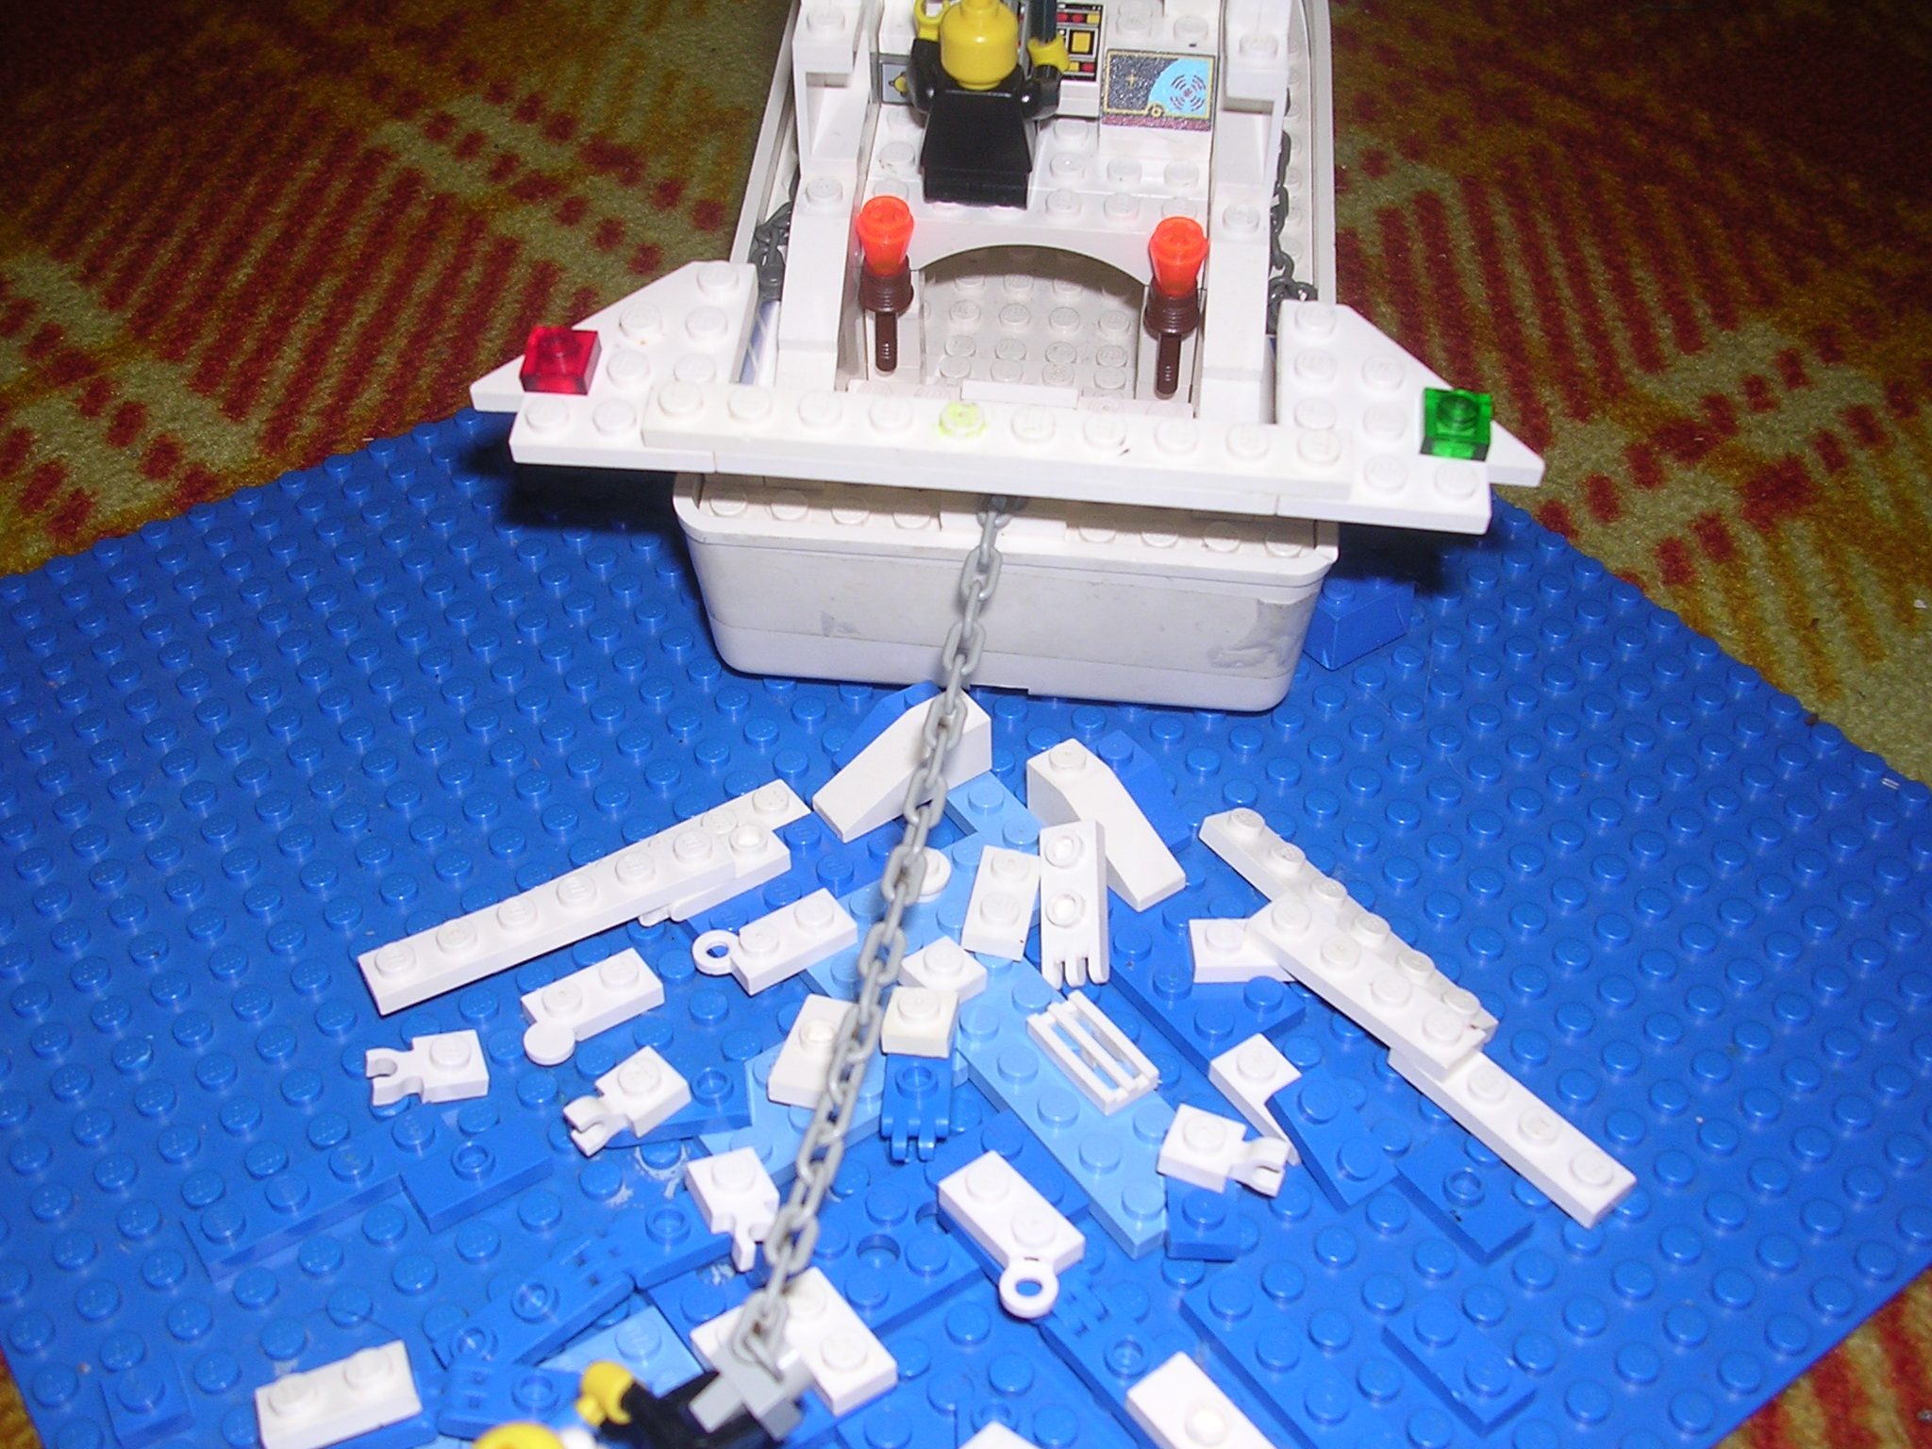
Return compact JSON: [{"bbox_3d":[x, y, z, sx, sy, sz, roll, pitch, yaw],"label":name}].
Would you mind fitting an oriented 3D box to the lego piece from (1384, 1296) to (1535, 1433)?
[{"bbox_3d":[0.055,0.070,0.232,0.008,0.005,0.016,-25,48,-27],"label":"lego piece"}]

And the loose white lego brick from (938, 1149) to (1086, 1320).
[{"bbox_3d":[0.005,0.056,0.232,0.011,0.005,0.019,-28,49,-29],"label":"loose white lego brick"}]

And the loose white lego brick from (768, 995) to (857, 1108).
[{"bbox_3d":[-0.017,0.039,0.255,0.008,0.005,0.016,9,33,10],"label":"loose white lego brick"}]

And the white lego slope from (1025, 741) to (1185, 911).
[{"bbox_3d":[0.019,0.013,0.282,0.008,0.011,0.024,-26,48,-27],"label":"white lego slope"}]

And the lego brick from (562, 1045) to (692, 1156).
[{"bbox_3d":[-0.040,0.044,0.246,0.013,0.005,0.008,-32,50,-31],"label":"lego brick"}]

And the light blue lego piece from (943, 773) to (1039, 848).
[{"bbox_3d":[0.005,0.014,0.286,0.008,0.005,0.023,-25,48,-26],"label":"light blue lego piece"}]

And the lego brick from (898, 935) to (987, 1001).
[{"bbox_3d":[-0.003,0.031,0.265,0.008,0.005,0.008,-28,49,-29],"label":"lego brick"}]

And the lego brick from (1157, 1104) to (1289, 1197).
[{"bbox_3d":[0.030,0.049,0.242,0.013,0.005,0.008,16,44,15],"label":"lego brick"}]

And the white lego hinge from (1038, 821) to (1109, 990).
[{"bbox_3d":[0.014,0.023,0.272,0.008,0.005,0.020,-10,63,20],"label":"white lego hinge"}]

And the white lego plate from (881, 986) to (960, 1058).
[{"bbox_3d":[-0.005,0.035,0.255,0.008,0.005,0.008,5,42,5],"label":"white lego plate"}]

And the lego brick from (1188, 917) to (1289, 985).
[{"bbox_3d":[0.037,0.029,0.275,0.016,0.005,0.008,0,41,-2],"label":"lego brick"}]

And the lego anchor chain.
[{"bbox_3d":[-0.007,0.018,0.234,0.006,0.014,0.116,8,50,7],"label":"lego anchor chain"}]

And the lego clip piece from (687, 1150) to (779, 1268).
[{"bbox_3d":[-0.025,0.054,0.238,0.008,0.005,0.014,-12,41,-24],"label":"lego clip piece"}]

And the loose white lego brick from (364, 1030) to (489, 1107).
[{"bbox_3d":[-0.065,0.041,0.256,0.014,0.005,0.008,-5,42,-21],"label":"loose white lego brick"}]

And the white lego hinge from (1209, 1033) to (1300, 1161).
[{"bbox_3d":[0.038,0.045,0.255,0.008,0.005,0.016,-25,48,-27],"label":"white lego hinge"}]

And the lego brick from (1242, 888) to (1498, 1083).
[{"bbox_3d":[0.049,0.032,0.260,0.008,0.005,0.032,-31,51,-31],"label":"lego brick"}]

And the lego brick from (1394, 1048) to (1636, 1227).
[{"bbox_3d":[0.066,0.047,0.256,0.008,0.005,0.032,-27,49,-29],"label":"lego brick"}]

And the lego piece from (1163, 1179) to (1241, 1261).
[{"bbox_3d":[0.027,0.053,0.241,0.008,0.005,0.016,1,41,1],"label":"lego piece"}]

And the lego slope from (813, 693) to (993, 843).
[{"bbox_3d":[-0.009,0.005,0.285,0.024,0.011,0.008,-25,48,-26],"label":"lego slope"}]

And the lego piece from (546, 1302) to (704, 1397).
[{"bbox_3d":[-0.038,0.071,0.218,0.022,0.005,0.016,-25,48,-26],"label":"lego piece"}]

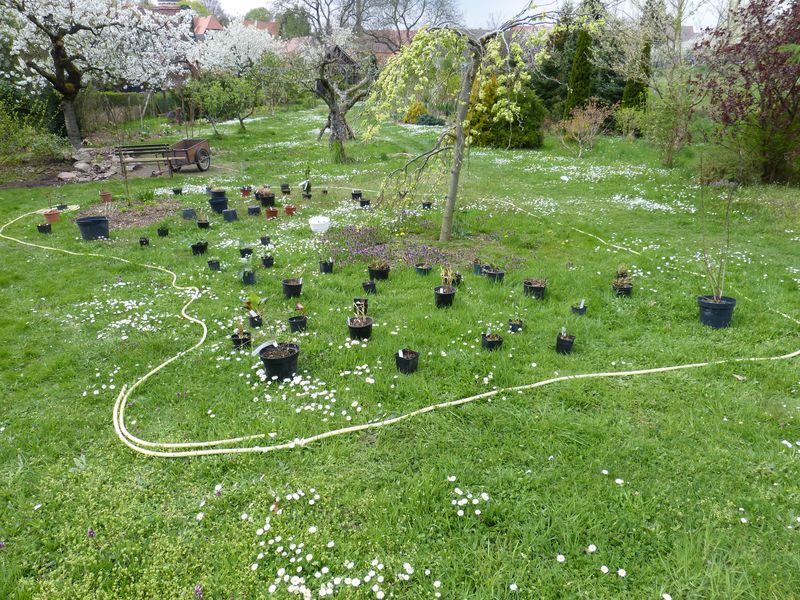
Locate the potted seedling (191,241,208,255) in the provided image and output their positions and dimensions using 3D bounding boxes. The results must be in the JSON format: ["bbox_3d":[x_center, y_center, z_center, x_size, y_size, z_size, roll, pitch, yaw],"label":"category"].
[{"bbox_3d":[-2.030,-0.528,5.879,0.175,0.130,0.165,0,20,0],"label":"potted seedling"}]

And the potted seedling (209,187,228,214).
[{"bbox_3d":[-2.496,-1.378,7.945,0.250,0.330,0.250,0,20,0],"label":"potted seedling"}]

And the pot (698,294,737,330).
[{"bbox_3d":[2.240,0.088,4.113,0.245,0.195,0.245,0,20,0],"label":"pot"}]

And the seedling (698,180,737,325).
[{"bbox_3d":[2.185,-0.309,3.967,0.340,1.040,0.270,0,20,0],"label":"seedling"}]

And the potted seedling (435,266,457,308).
[{"bbox_3d":[0.359,-0.107,4.559,0.170,0.315,0.170,0,20,0],"label":"potted seedling"}]

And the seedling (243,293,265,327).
[{"bbox_3d":[-1.020,0.076,4.066,0.150,0.250,0.140,0,20,0],"label":"seedling"}]

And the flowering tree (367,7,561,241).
[{"bbox_3d":[0.746,-1.773,6.112,2.250,2.350,2.100,0,20,0],"label":"flowering tree"}]

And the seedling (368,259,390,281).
[{"bbox_3d":[-0.187,-0.297,5.262,0.200,0.180,0.195,0,20,0],"label":"seedling"}]

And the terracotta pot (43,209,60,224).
[{"bbox_3d":[-4.410,-1.056,7.333,0.200,0.155,0.200,0,20,0],"label":"terracotta pot"}]

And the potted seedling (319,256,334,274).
[{"bbox_3d":[-0.687,-0.331,5.401,0.125,0.145,0.120,0,20,0],"label":"potted seedling"}]

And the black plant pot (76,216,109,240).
[{"bbox_3d":[-3.513,-0.842,6.622,0.360,0.250,0.360,0,20,0],"label":"black plant pot"}]

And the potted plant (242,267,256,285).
[{"bbox_3d":[-1.400,-0.223,5.391,0.105,0.154,0.105,-2,19,0],"label":"potted plant"}]

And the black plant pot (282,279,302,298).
[{"bbox_3d":[-0.865,-0.091,4.676,0.160,0.142,0.160,0,20,0],"label":"black plant pot"}]

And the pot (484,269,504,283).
[{"bbox_3d":[0.825,-0.213,5.036,0.162,0.122,0.162,0,20,0],"label":"pot"}]

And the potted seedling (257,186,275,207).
[{"bbox_3d":[-1.910,-1.475,8.301,0.230,0.235,0.210,0,20,0],"label":"potted seedling"}]

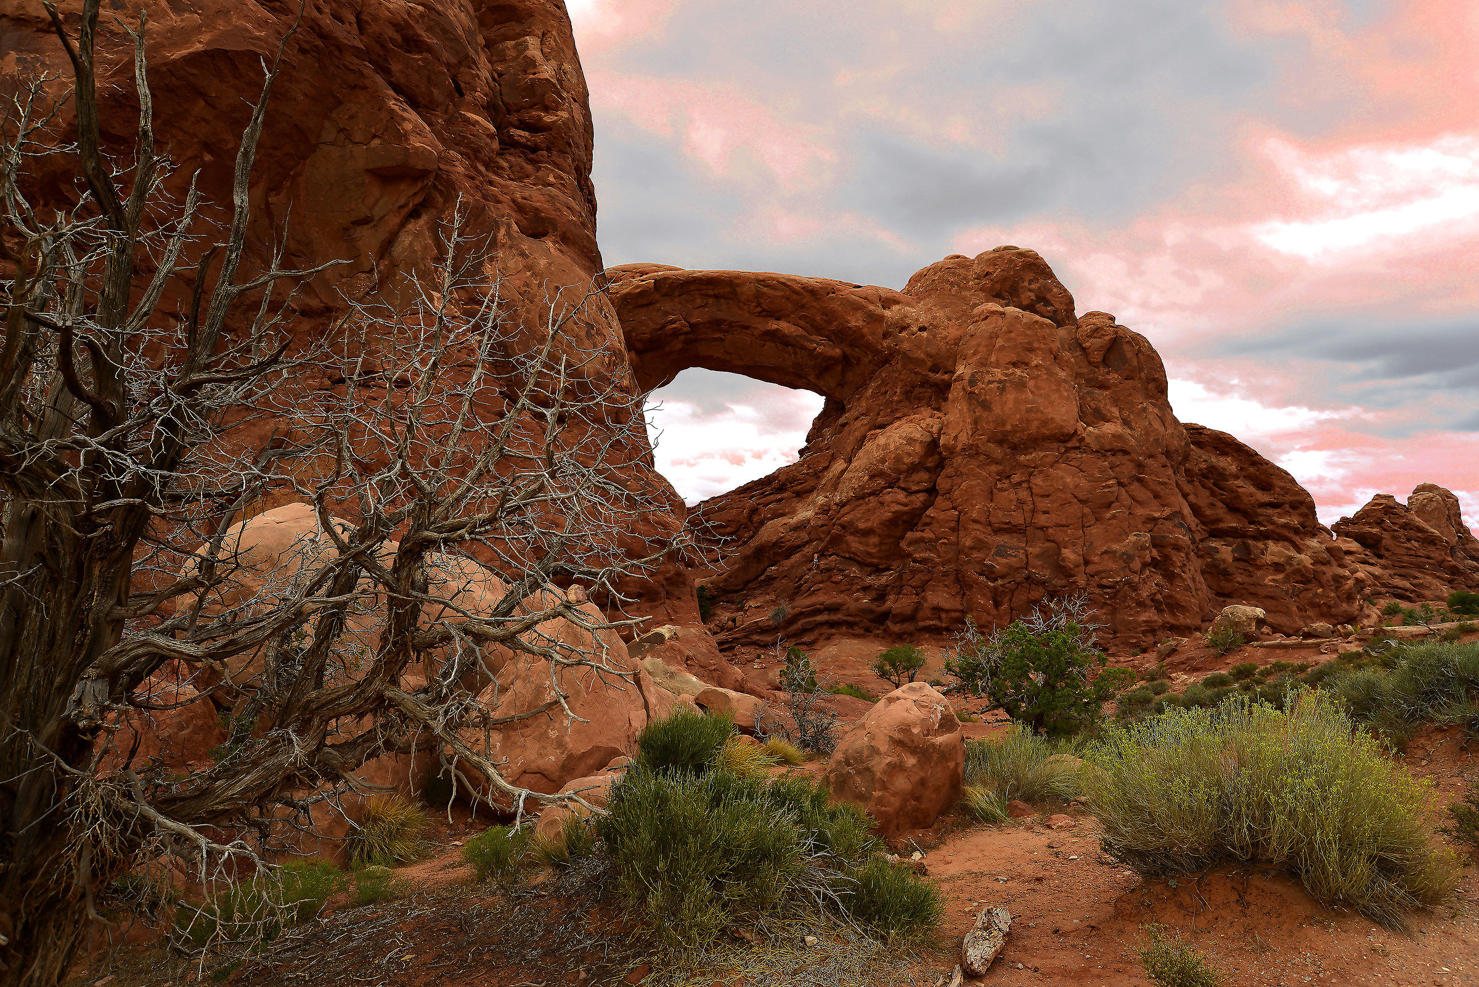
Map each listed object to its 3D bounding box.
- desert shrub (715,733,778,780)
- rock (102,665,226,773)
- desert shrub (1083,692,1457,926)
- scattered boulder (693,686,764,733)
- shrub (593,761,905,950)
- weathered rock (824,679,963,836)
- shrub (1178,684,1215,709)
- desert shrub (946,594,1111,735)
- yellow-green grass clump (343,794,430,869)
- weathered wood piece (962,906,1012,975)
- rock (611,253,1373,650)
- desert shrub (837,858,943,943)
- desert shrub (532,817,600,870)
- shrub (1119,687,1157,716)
[{"bbox_3d":[0.071,2.489,7.000,0.588,0.380,0.529,0,-4,0],"label":"desert shrub"},{"bbox_3d":[-5.686,2.224,7.300,1.232,1.061,1.050,0,-5,0],"label":"rock"},{"bbox_3d":[2.940,1.752,4.100,1.924,1.203,1.600,0,-5,0],"label":"desert shrub"},{"bbox_3d":[-0.132,2.616,9.000,0.867,0.494,0.737,0,-4,0],"label":"scattered boulder"},{"bbox_3d":[0.049,1.990,4.200,1.689,0.745,1.351,0,-4,0],"label":"shrub"},{"bbox_3d":[1.014,1.765,4.900,0.887,0.975,0.850,0,-5,0],"label":"weathered rock"},{"bbox_3d":[8.044,3.565,13.000,0.630,0.447,0.600,0,-5,0],"label":"shrub"},{"bbox_3d":[4.297,2.544,11.000,2.458,2.177,2.200,0,-5,0],"label":"desert shrub"},{"bbox_3d":[-2.291,2.197,4.800,0.570,0.472,0.520,0,-5,0],"label":"yellow-green grass clump"},{"bbox_3d":[1.139,2.046,3.400,0.197,0.140,0.503,-2,-4,25],"label":"weathered wood piece"},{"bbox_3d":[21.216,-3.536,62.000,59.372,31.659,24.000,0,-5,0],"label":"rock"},{"bbox_3d":[0.768,2.077,3.800,0.518,0.328,0.466,0,-4,0],"label":"desert shrub"},{"bbox_3d":[-1.148,2.311,4.900,0.417,0.274,0.375,0,-4,0],"label":"desert shrub"},{"bbox_3d":[6.993,3.654,13.000,0.535,0.469,0.481,0,-4,0],"label":"shrub"}]

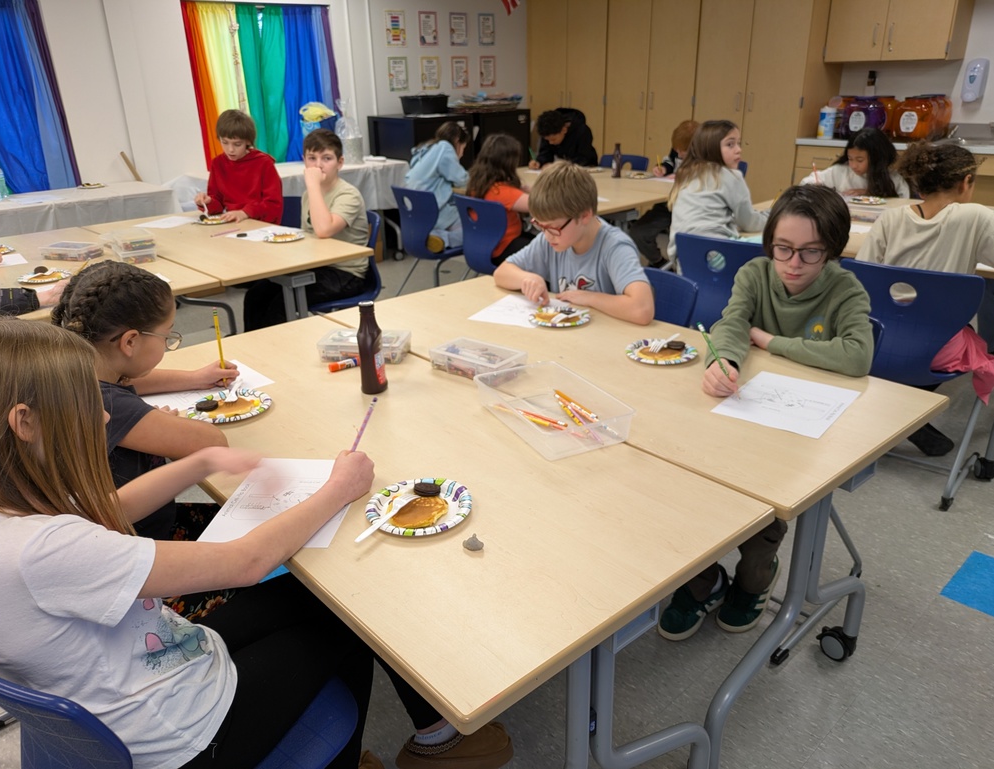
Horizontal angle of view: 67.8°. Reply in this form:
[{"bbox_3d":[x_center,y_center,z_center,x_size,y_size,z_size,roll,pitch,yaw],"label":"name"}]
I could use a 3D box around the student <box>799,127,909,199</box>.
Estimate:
[{"bbox_3d":[1.973,-0.855,4.076,0.620,1.060,0.500,-19,28,-37],"label":"student"}]

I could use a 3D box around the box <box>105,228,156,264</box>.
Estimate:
[{"bbox_3d":[-1.365,-0.503,2.746,0.112,0.100,0.200,-20,29,-36],"label":"box"}]

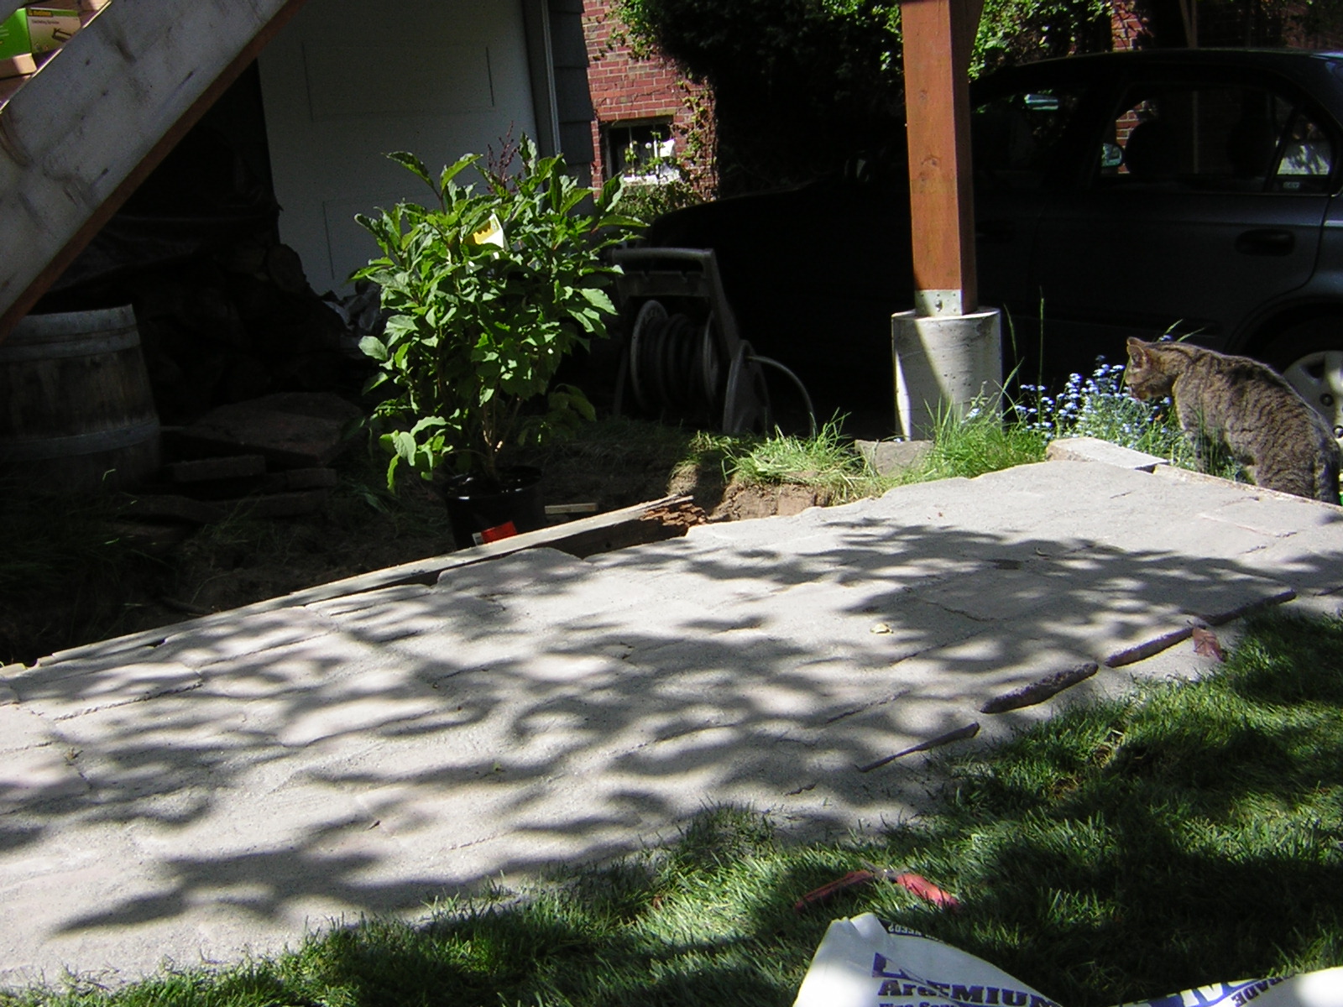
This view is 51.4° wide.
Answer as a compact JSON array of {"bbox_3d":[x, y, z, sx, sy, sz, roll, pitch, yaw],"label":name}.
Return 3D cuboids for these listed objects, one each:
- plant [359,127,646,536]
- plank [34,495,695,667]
[{"bbox_3d":[-0.369,-0.322,3.212,0.660,0.995,0.620,-6,14,-6],"label":"plant"},{"bbox_3d":[-0.543,0.186,3.018,1.527,0.095,0.097,-15,17,-35],"label":"plank"}]

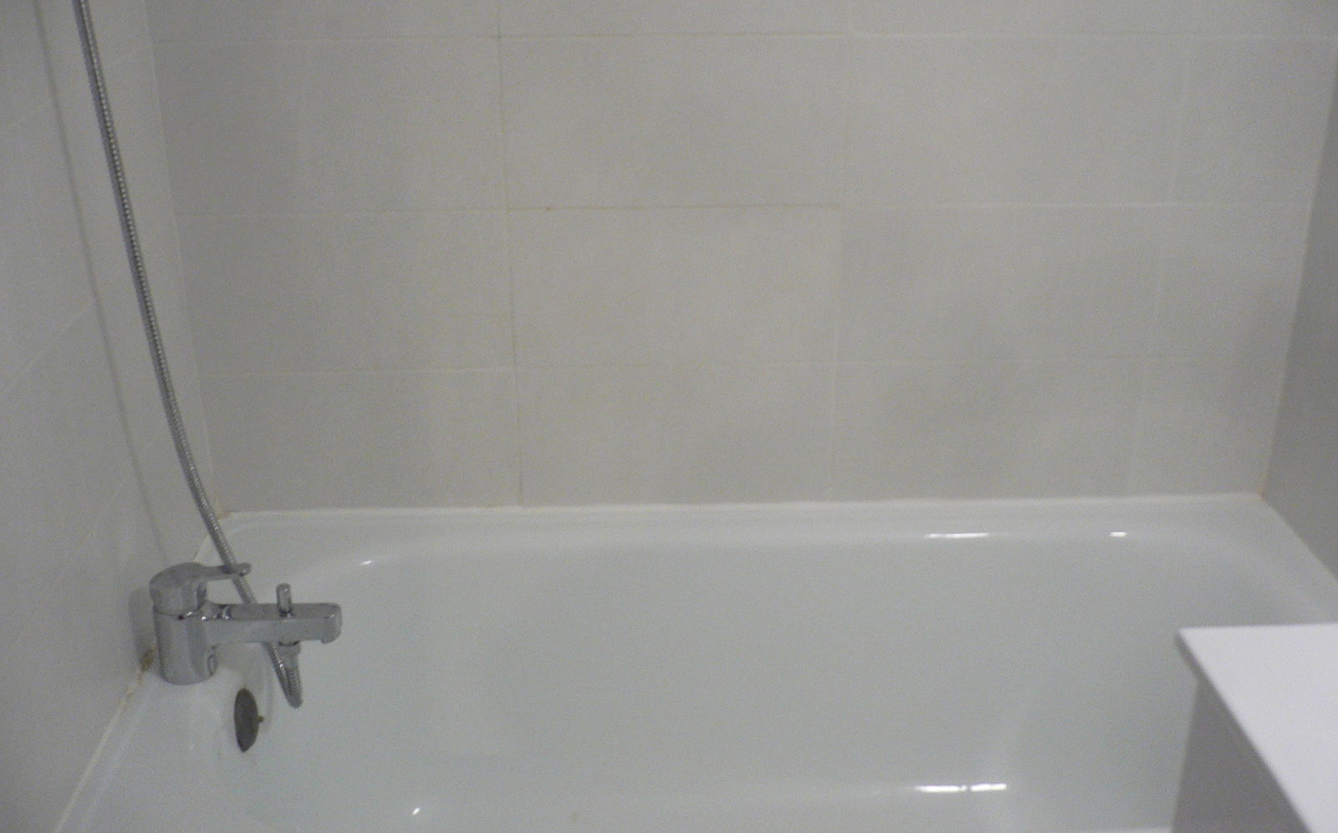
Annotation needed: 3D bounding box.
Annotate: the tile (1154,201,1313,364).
[{"bbox_3d":[0.697,-0.169,1.690,0.177,0.197,0.010,-1,23,-2],"label":"tile"}]

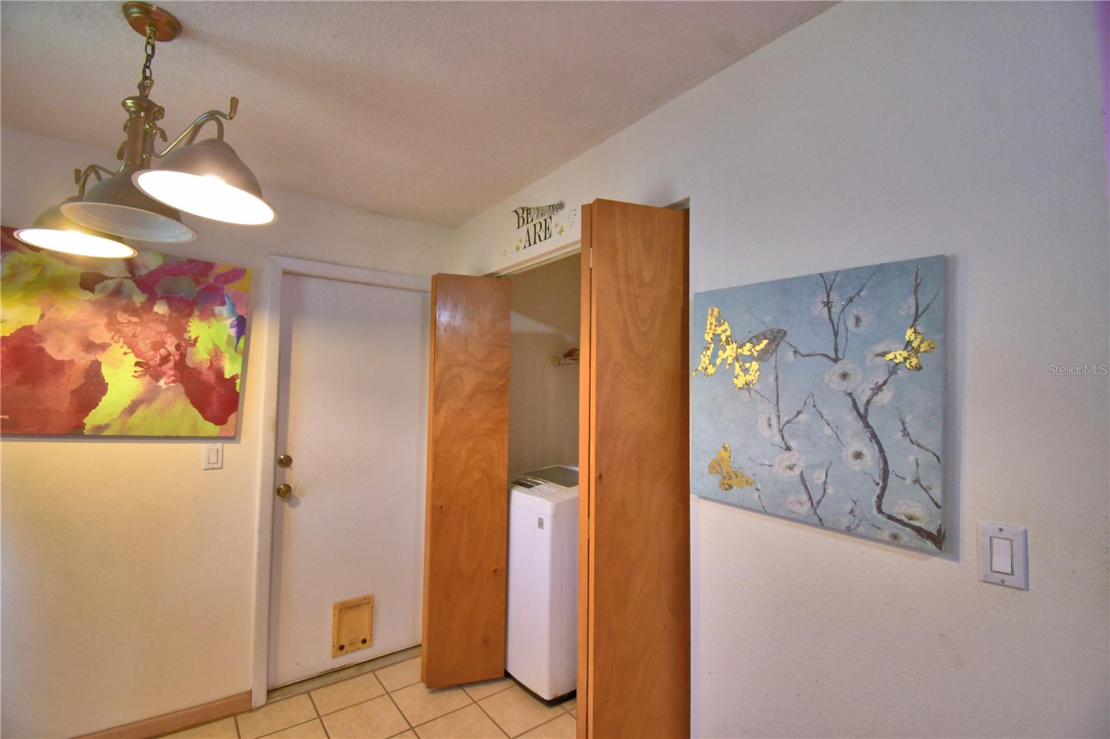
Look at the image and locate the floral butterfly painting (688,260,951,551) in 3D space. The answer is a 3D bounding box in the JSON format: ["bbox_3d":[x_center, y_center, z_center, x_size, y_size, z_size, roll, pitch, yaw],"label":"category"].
[{"bbox_3d":[0.616,0.072,1.185,0.028,0.608,0.606,3,-2,-37],"label":"floral butterfly painting"}]

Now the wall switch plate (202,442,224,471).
[{"bbox_3d":[-1.575,0.402,2.132,0.071,0.116,0.008,2,-2,-35],"label":"wall switch plate"}]

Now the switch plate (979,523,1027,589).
[{"bbox_3d":[0.850,0.354,0.879,0.008,0.115,0.070,3,-2,-37],"label":"switch plate"}]

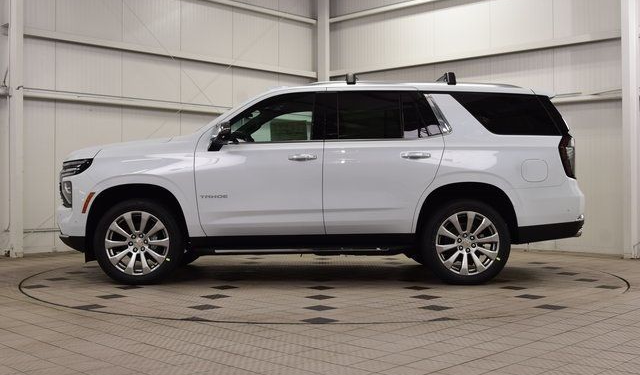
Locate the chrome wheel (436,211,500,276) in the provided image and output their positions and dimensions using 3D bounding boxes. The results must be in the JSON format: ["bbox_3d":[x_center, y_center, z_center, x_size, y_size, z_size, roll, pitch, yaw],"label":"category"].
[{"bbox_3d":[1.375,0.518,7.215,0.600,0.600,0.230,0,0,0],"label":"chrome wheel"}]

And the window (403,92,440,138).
[{"bbox_3d":[0.963,-0.685,7.255,0.361,0.471,0.060,0,-17,0],"label":"window"}]

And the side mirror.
[{"bbox_3d":[-0.915,-0.478,7.030,0.235,0.265,0.250,0,0,0],"label":"side mirror"}]

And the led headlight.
[{"bbox_3d":[-2.330,-0.047,7.330,0.380,0.455,0.380,0,0,0],"label":"led headlight"}]

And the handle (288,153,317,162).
[{"bbox_3d":[-0.162,-0.278,7.085,0.265,0.080,0.060,0,0,0],"label":"handle"}]

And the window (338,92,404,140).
[{"bbox_3d":[0.469,-0.695,7.253,0.626,0.491,0.060,0,-17,0],"label":"window"}]

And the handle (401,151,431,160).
[{"bbox_3d":[0.885,-0.296,7.085,0.275,0.080,0.060,0,0,0],"label":"handle"}]

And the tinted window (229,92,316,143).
[{"bbox_3d":[-0.442,-0.667,7.260,0.817,0.511,0.060,0,-17,0],"label":"tinted window"}]

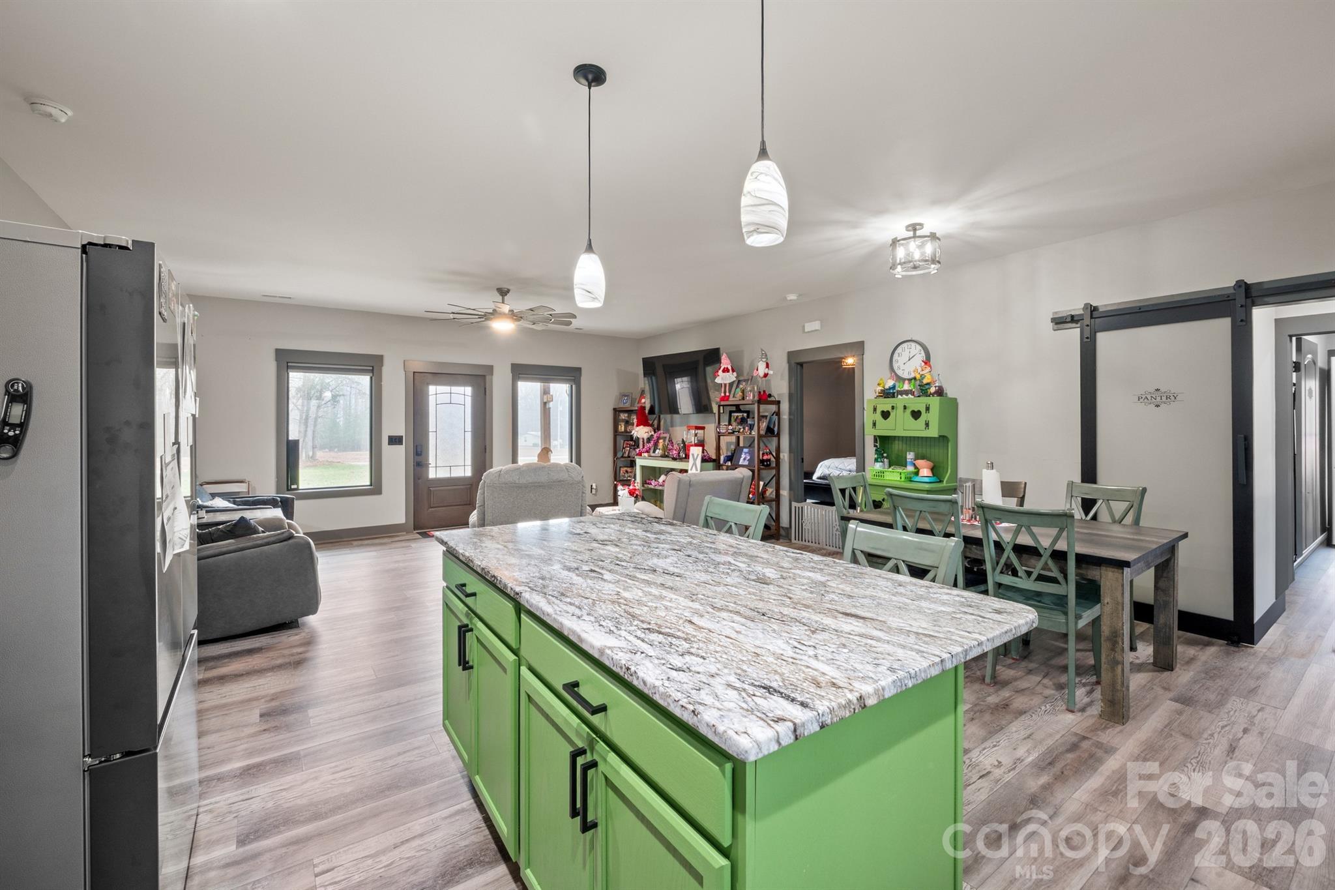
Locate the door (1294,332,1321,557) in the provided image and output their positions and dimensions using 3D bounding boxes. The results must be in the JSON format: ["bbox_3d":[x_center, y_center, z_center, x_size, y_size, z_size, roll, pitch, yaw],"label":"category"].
[{"bbox_3d":[6.210,0.087,5.400,0.820,2.080,0.060,-1,2,-33],"label":"door"}]

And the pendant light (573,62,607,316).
[{"bbox_3d":[-0.303,-0.991,2.169,0.130,0.906,0.130,0,1,0],"label":"pendant light"}]

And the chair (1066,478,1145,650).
[{"bbox_3d":[2.590,0.756,3.433,0.560,0.990,0.450,-1,2,-37],"label":"chair"}]

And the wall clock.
[{"bbox_3d":[2.283,-0.803,5.239,0.050,0.385,0.385,-1,2,-37],"label":"wall clock"}]

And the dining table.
[{"bbox_3d":[2.084,0.871,3.467,1.100,0.770,1.540,-1,2,-37],"label":"dining table"}]

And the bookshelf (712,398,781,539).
[{"bbox_3d":[0.959,0.309,6.677,0.360,1.655,0.700,-1,2,-37],"label":"bookshelf"}]

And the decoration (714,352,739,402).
[{"bbox_3d":[0.714,-0.821,6.813,0.290,0.600,0.170,1,2,24],"label":"decoration"}]

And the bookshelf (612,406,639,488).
[{"bbox_3d":[-0.507,0.236,8.647,0.360,1.650,0.720,-1,2,-37],"label":"bookshelf"}]

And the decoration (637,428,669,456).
[{"bbox_3d":[-0.223,-0.031,8.200,0.500,0.400,0.200,1,2,45],"label":"decoration"}]

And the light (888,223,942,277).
[{"bbox_3d":[1.717,-1.346,3.867,0.335,0.340,0.335,-1,2,-37],"label":"light"}]

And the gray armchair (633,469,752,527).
[{"bbox_3d":[0.100,0.686,4.600,0.740,1.000,0.860,-1,2,-37],"label":"gray armchair"}]

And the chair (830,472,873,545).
[{"bbox_3d":[1.545,0.718,4.124,0.470,0.970,0.540,-1,2,-34],"label":"chair"}]

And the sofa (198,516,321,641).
[{"bbox_3d":[-3.019,0.731,3.896,0.980,0.960,1.000,-1,2,-34],"label":"sofa"}]

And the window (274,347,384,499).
[{"bbox_3d":[-3.971,-0.237,6.583,1.080,1.710,0.100,-1,2,-37],"label":"window"}]

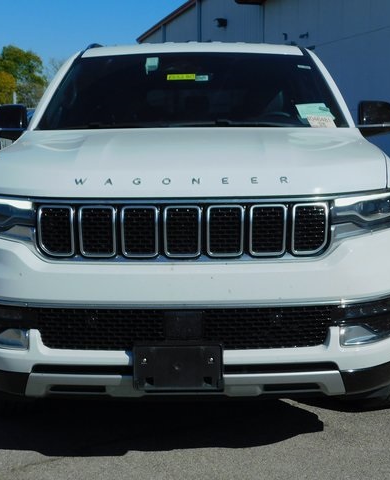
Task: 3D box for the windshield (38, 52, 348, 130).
[{"bbox_3d":[-0.031,-0.858,4.677,1.640,0.490,0.800,0,7,1],"label":"windshield"}]

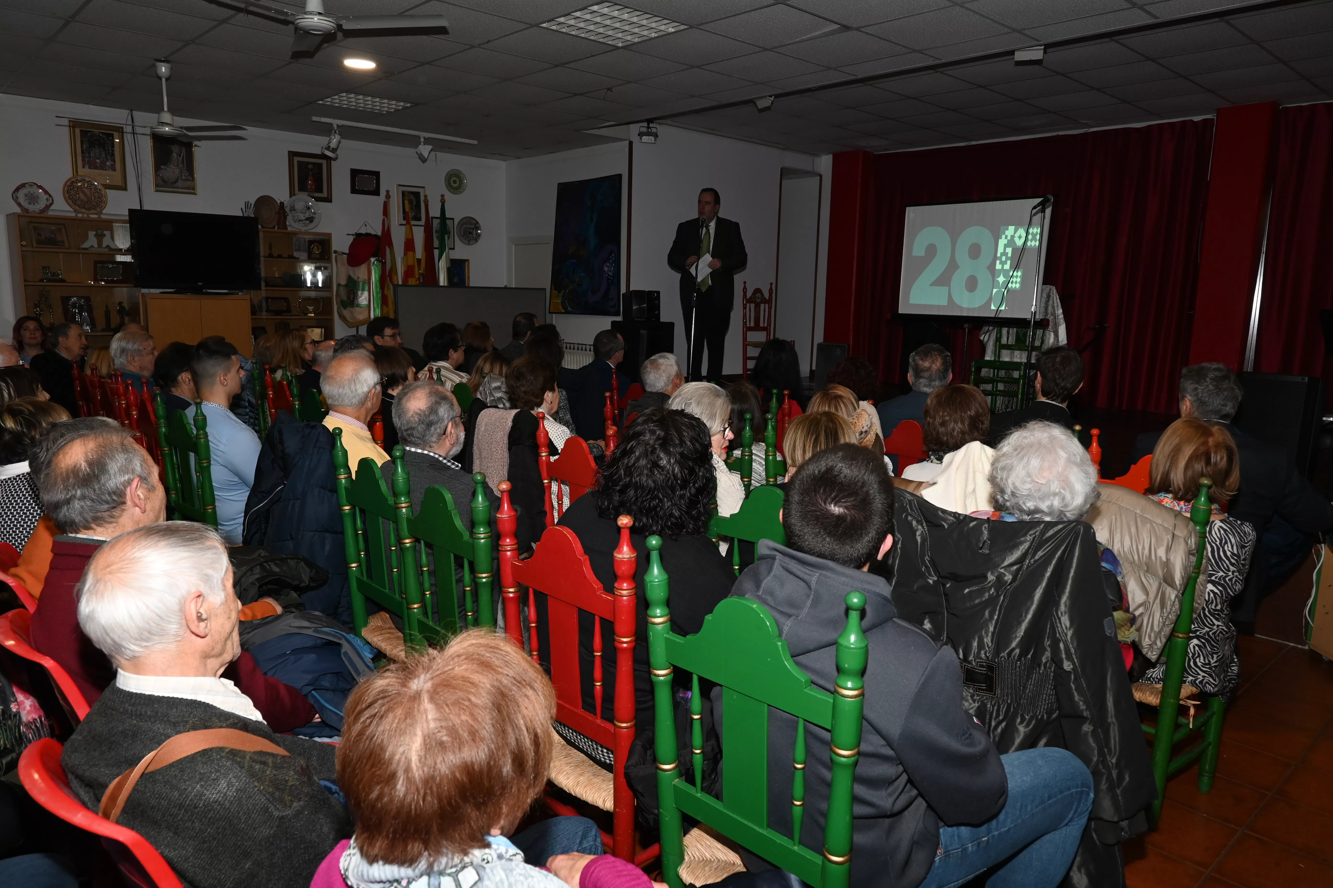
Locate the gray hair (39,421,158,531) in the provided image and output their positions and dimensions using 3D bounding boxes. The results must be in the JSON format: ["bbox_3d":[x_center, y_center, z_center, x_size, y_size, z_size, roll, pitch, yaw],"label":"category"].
[{"bbox_3d":[-1.121,0.068,1.750,0.172,0.205,0.205,3,10,12],"label":"gray hair"}]

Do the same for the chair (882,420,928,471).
[{"bbox_3d":[1.213,0.345,4.136,0.467,1.091,0.490,-7,13,-42],"label":"chair"}]

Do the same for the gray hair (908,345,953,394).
[{"bbox_3d":[1.168,-0.332,3.930,0.178,0.215,0.200,4,10,18],"label":"gray hair"}]

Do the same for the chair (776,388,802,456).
[{"bbox_3d":[0.863,0.310,4.391,0.460,1.130,0.485,-8,13,-42],"label":"chair"}]

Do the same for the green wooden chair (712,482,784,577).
[{"bbox_3d":[0.434,0.597,2.676,0.460,1.130,0.485,-8,13,-42],"label":"green wooden chair"}]

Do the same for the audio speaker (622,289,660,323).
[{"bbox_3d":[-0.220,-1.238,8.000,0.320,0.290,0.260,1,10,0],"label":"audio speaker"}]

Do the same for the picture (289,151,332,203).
[{"bbox_3d":[-3.361,-2.525,8.447,0.400,0.420,0.030,-8,13,-42],"label":"picture"}]

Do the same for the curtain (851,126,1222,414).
[{"bbox_3d":[3.451,-1.766,8.989,0.200,2.550,3.500,-8,13,-42],"label":"curtain"}]

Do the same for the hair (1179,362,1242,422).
[{"bbox_3d":[1.880,-0.180,3.070,0.180,0.210,0.200,4,10,15],"label":"hair"}]

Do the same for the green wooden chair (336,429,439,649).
[{"bbox_3d":[-0.777,0.495,2.958,0.467,1.091,0.490,-7,13,-42],"label":"green wooden chair"}]

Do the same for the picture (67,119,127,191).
[{"bbox_3d":[-4.603,-2.332,7.194,0.375,0.515,0.035,-8,13,-42],"label":"picture"}]

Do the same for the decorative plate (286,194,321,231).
[{"bbox_3d":[-3.337,-2.132,8.188,0.322,0.322,0.035,-7,2,-40],"label":"decorative plate"}]

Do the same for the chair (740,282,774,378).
[{"bbox_3d":[1.094,-1.150,9.097,0.460,1.020,0.430,-8,13,-42],"label":"chair"}]

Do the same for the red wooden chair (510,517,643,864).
[{"bbox_3d":[-0.097,0.636,2.189,0.467,1.091,0.490,-8,13,-43],"label":"red wooden chair"}]

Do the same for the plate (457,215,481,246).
[{"bbox_3d":[-2.135,-2.317,9.641,0.290,0.300,0.030,-8,13,-42],"label":"plate"}]

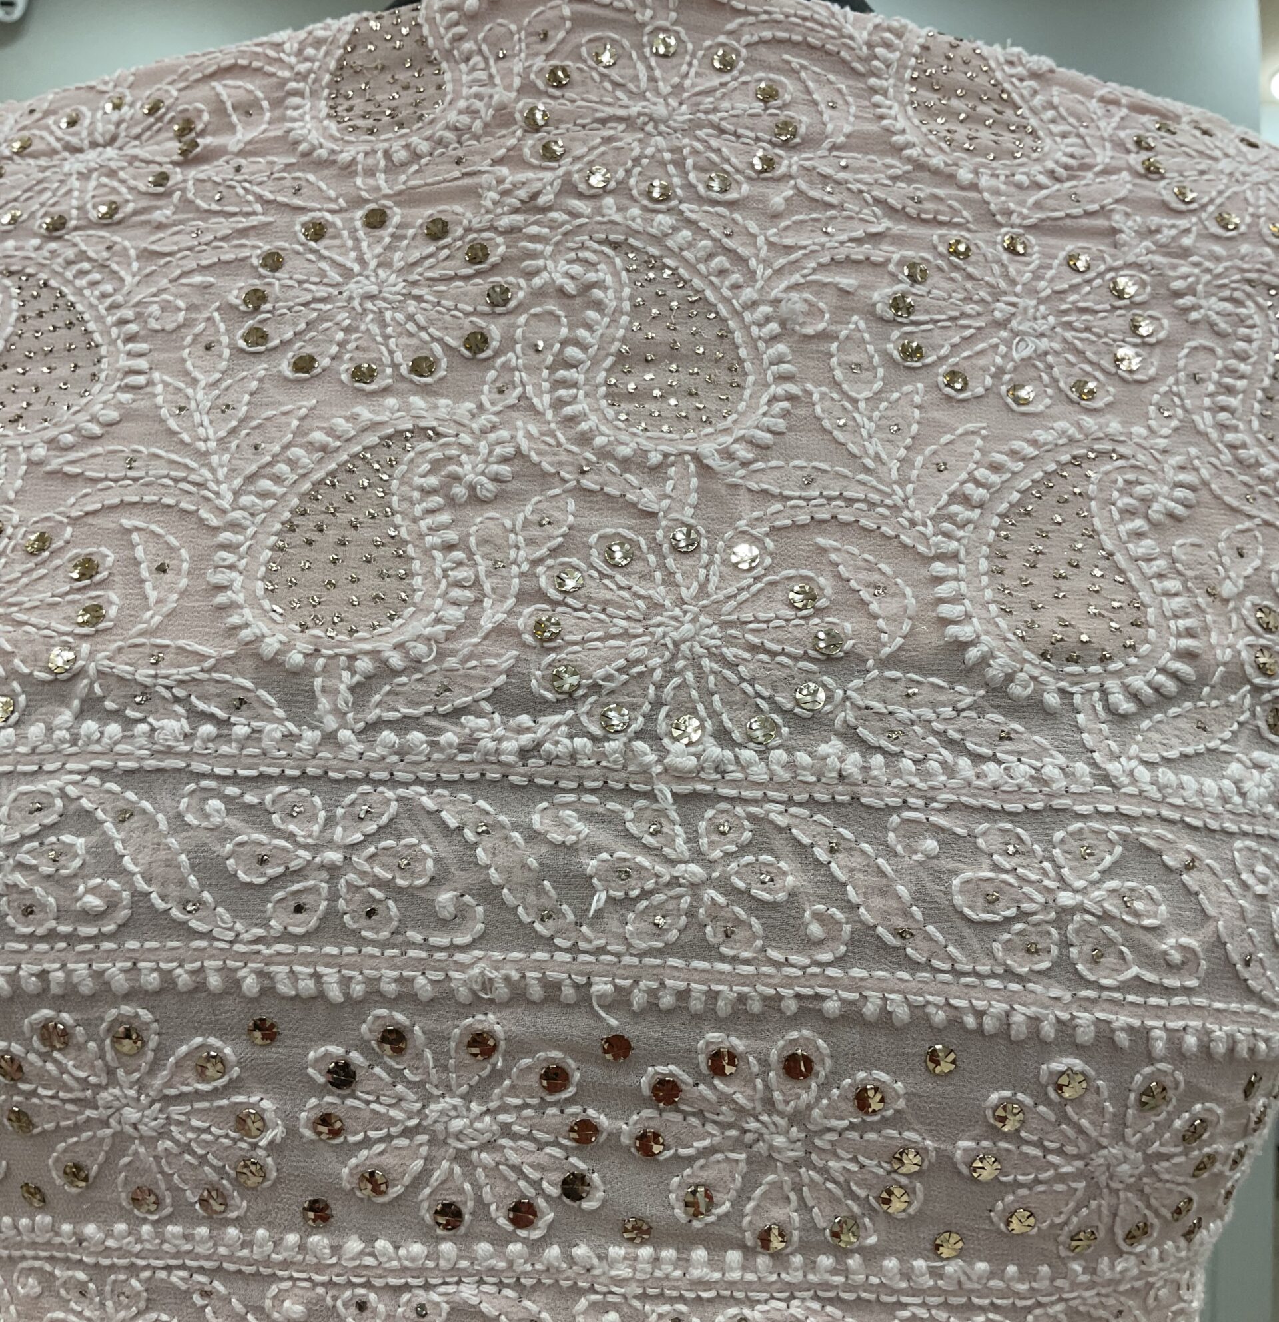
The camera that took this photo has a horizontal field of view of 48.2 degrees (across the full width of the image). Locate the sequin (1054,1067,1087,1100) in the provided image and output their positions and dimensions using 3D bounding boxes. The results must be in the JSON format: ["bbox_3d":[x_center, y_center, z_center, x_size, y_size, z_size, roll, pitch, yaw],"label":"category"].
[{"bbox_3d":[0.085,0.083,0.281,0.006,0.006,0.001,0,1,-7],"label":"sequin"}]

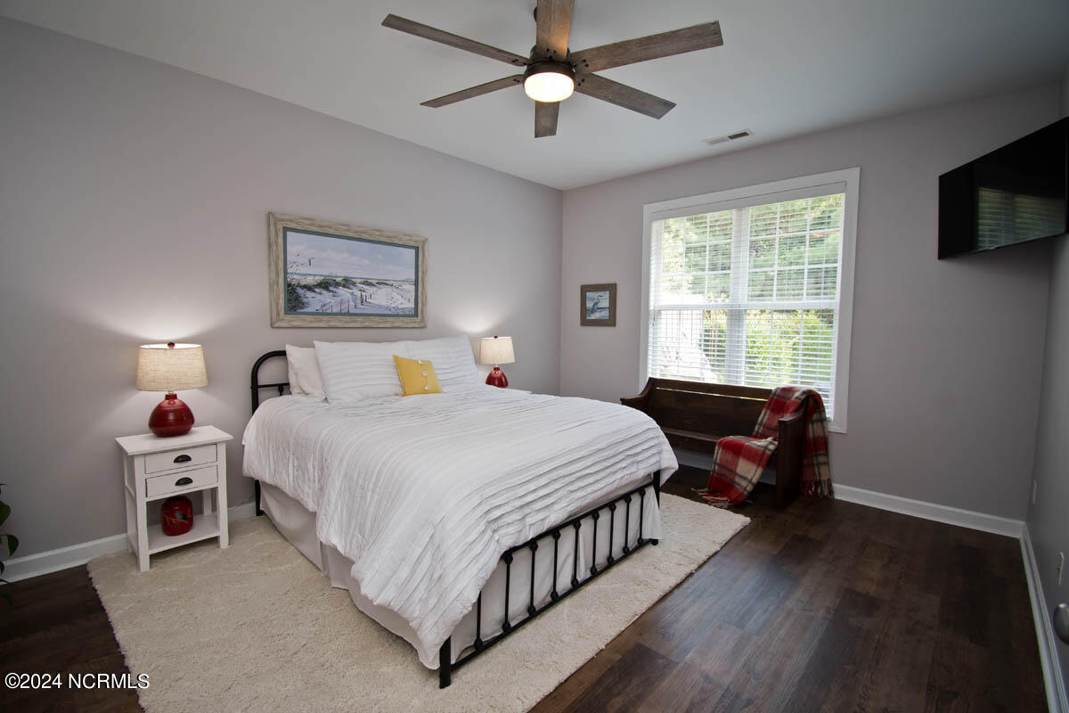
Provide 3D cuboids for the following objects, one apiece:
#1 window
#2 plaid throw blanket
[{"bbox_3d":[1.658,-0.425,3.716,1.636,1.873,0.120,4,6,40],"label":"window"},{"bbox_3d":[1.694,0.649,3.291,0.800,0.820,0.620,4,6,40],"label":"plaid throw blanket"}]

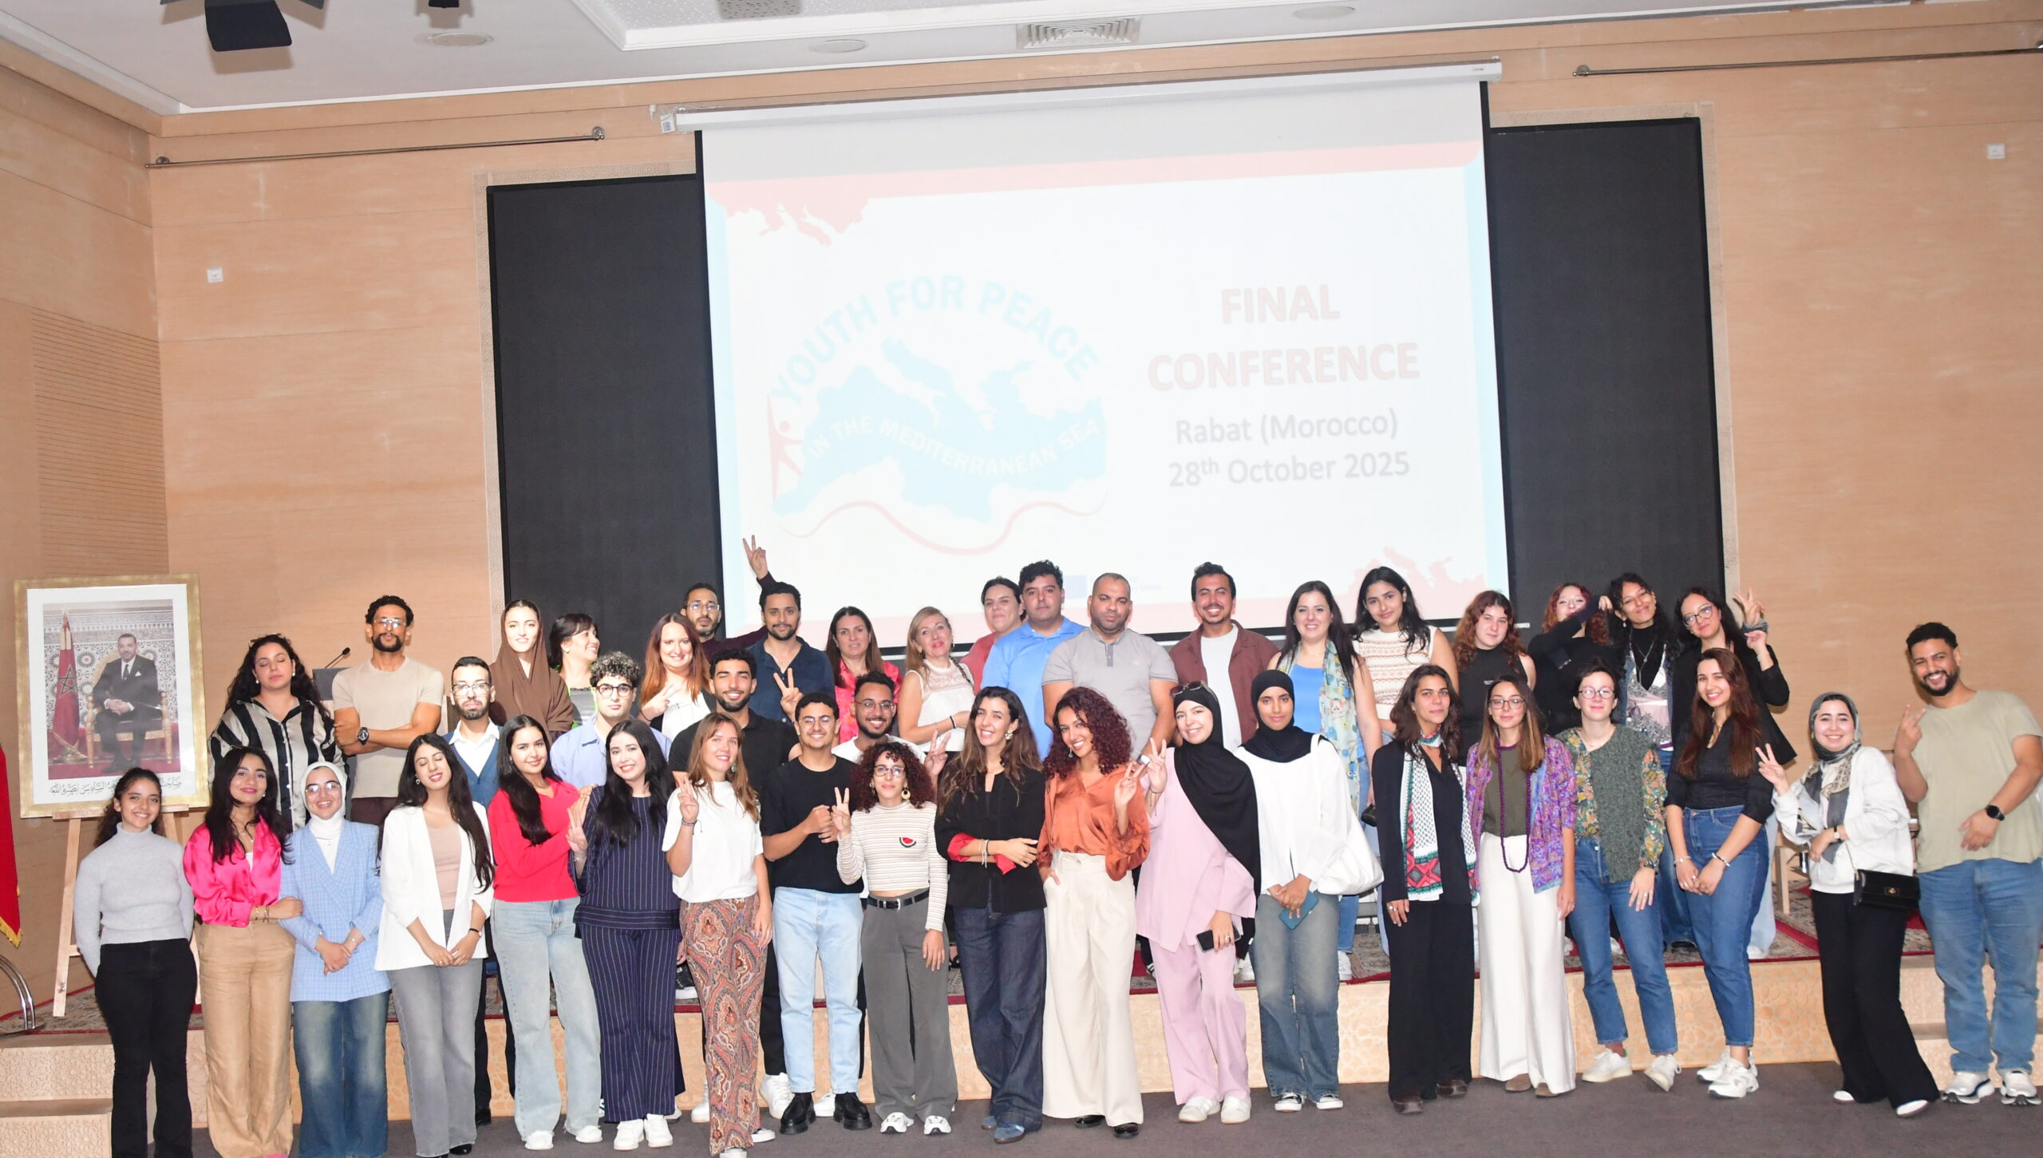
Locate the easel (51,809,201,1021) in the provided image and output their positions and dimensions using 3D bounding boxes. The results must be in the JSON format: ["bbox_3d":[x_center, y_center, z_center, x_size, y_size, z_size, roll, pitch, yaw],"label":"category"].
[{"bbox_3d":[-4.104,1.144,10.883,0.660,1.600,0.620,-3,-1,-18],"label":"easel"}]

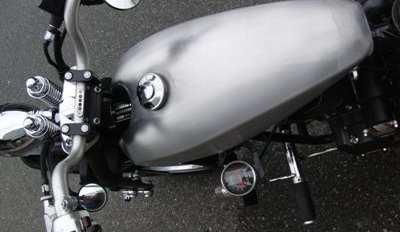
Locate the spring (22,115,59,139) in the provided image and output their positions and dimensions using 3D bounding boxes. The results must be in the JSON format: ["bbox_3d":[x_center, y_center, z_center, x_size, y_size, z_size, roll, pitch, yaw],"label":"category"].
[{"bbox_3d":[-0.318,0.022,0.874,0.046,0.153,0.046,-8,78,6],"label":"spring"}]

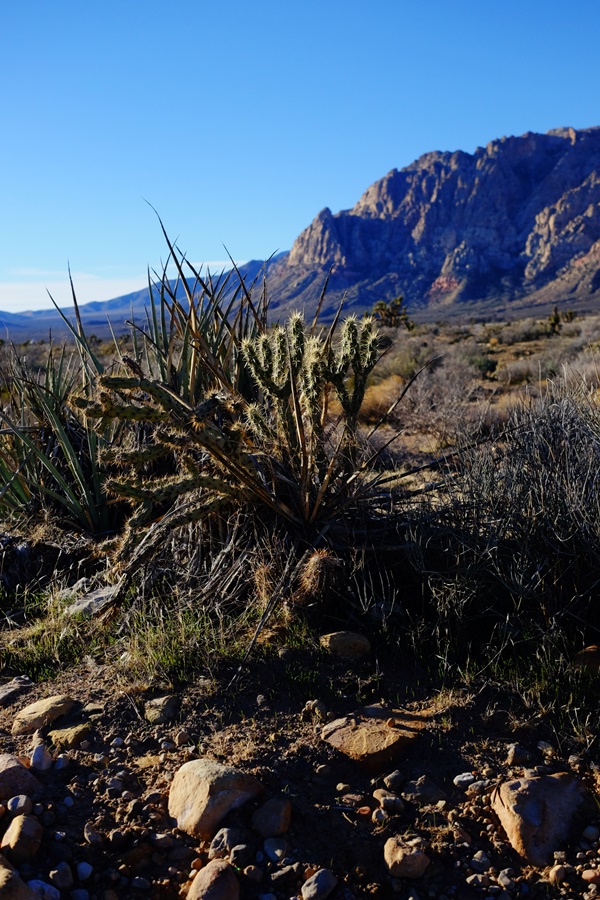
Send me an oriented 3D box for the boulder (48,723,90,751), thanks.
[{"bbox_3d":[-0.657,0.816,2.920,0.120,0.060,0.090,0,7,0],"label":"boulder"}]

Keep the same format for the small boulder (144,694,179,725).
[{"bbox_3d":[-0.408,0.765,3.020,0.100,0.065,0.090,0,7,0],"label":"small boulder"}]

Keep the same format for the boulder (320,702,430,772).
[{"bbox_3d":[0.219,0.814,2.900,0.310,0.120,0.240,0,7,0],"label":"boulder"}]

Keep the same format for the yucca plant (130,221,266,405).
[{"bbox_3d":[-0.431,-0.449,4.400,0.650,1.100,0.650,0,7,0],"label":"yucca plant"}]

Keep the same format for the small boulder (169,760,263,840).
[{"bbox_3d":[-0.222,0.925,2.720,0.250,0.150,0.190,0,7,0],"label":"small boulder"}]

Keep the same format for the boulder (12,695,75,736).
[{"bbox_3d":[-0.751,0.777,3.000,0.180,0.090,0.130,0,7,0],"label":"boulder"}]

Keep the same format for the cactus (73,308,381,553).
[{"bbox_3d":[-0.267,-0.074,3.720,1.100,0.850,0.750,0,7,0],"label":"cactus"}]

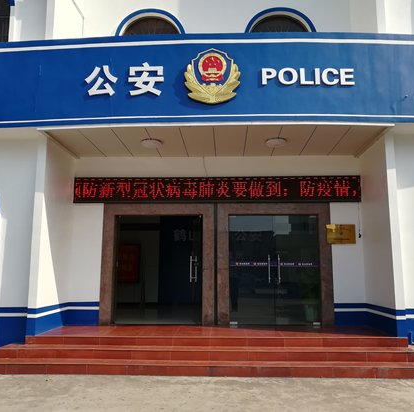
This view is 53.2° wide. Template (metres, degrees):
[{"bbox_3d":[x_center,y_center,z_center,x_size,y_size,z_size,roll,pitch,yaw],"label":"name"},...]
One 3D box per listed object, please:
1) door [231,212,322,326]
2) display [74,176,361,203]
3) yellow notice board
[{"bbox_3d":[1.373,1.289,8.388,1.834,2.201,0.070,0,-8,2],"label":"door"},{"bbox_3d":[0.201,-0.331,8.574,5.907,0.536,0.110,0,-8,2],"label":"display"},{"bbox_3d":[2.739,0.586,8.409,0.581,0.393,0.030,0,-8,2],"label":"yellow notice board"}]

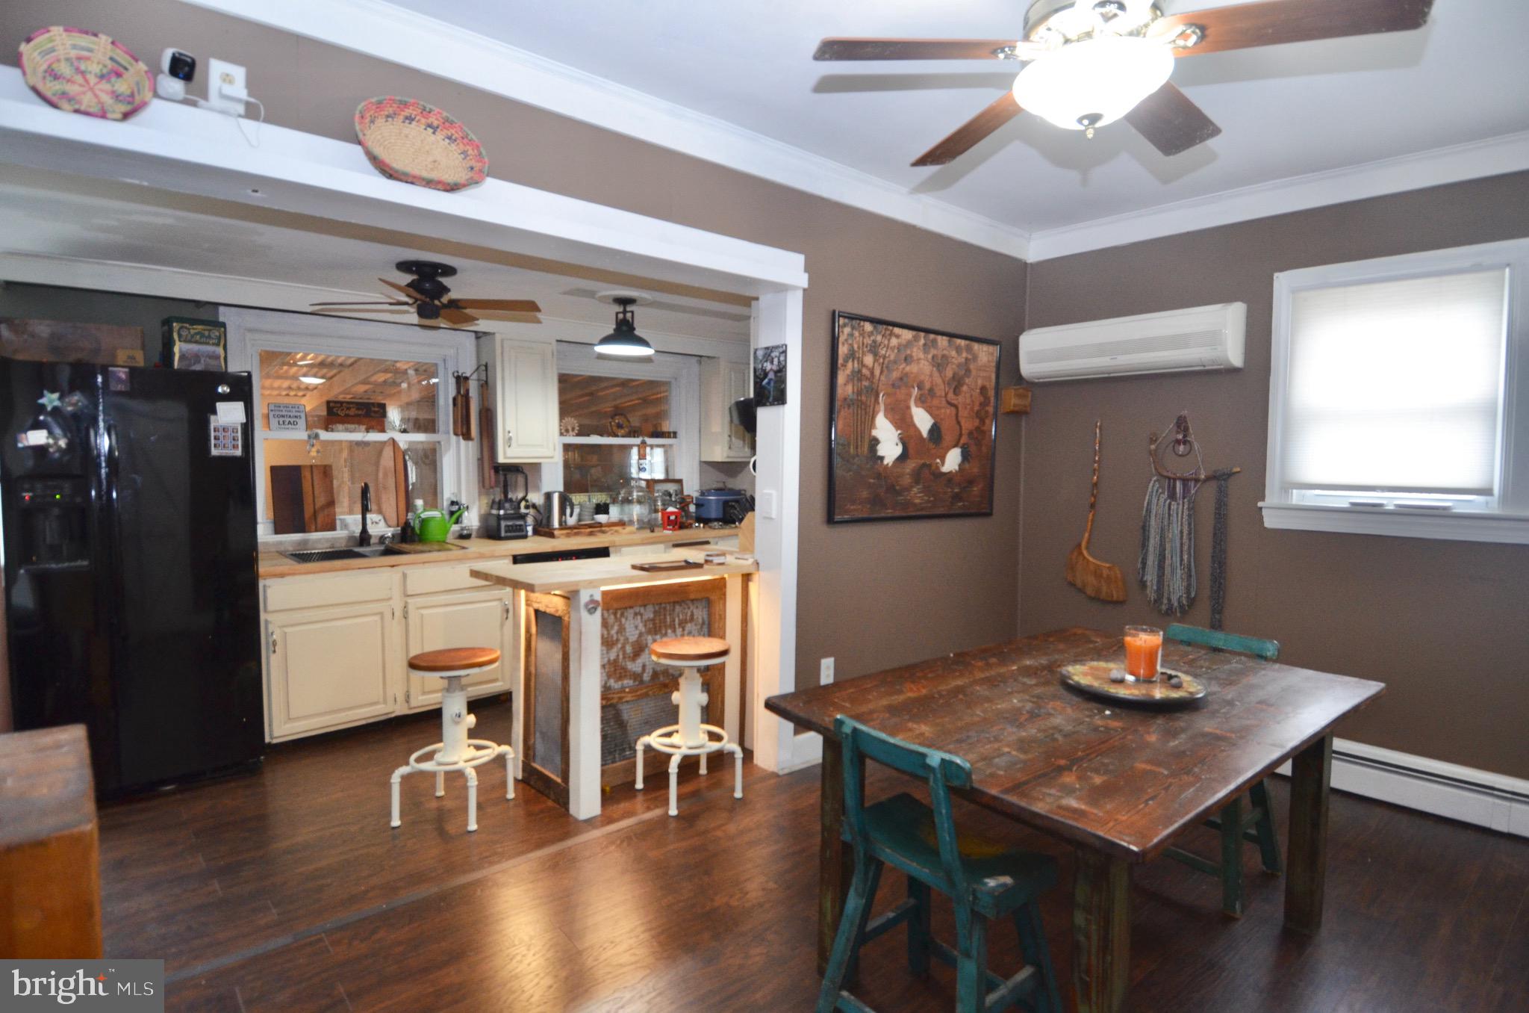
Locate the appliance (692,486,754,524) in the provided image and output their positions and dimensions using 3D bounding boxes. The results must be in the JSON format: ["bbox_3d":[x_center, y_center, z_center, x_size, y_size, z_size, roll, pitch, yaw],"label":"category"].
[{"bbox_3d":[-0.310,-0.004,5.572,0.370,0.240,0.290,-2,5,-40],"label":"appliance"}]

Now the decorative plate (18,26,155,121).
[{"bbox_3d":[-1.557,-0.981,1.762,0.232,0.232,0.060,-5,-12,-37],"label":"decorative plate"}]

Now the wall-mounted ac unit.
[{"bbox_3d":[1.882,-0.857,4.032,0.210,0.310,1.100,-2,5,-40],"label":"wall-mounted ac unit"}]

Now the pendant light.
[{"bbox_3d":[-0.736,-0.957,4.038,0.310,0.270,0.310,1,4,0],"label":"pendant light"}]

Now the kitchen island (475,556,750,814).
[{"bbox_3d":[-0.633,0.722,3.321,1.037,0.928,0.566,-3,6,-41],"label":"kitchen island"}]

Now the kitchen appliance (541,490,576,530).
[{"bbox_3d":[-1.273,0.020,4.699,0.205,0.230,0.155,-1,5,-15],"label":"kitchen appliance"}]

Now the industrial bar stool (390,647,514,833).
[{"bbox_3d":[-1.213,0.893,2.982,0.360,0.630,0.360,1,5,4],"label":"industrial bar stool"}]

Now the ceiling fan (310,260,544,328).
[{"bbox_3d":[-1.626,-1.017,3.680,1.070,0.250,1.070,1,4,1],"label":"ceiling fan"}]

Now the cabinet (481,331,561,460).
[{"bbox_3d":[-1.496,-0.638,4.634,0.365,0.750,0.320,-2,5,-40],"label":"cabinet"}]

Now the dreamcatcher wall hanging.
[{"bbox_3d":[2.143,0.062,3.880,0.050,1.060,0.440,-2,5,-40],"label":"dreamcatcher wall hanging"}]

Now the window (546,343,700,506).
[{"bbox_3d":[-0.941,-0.515,5.294,1.190,1.090,0.080,-2,5,-40],"label":"window"}]

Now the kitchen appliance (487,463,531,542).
[{"bbox_3d":[-1.532,-0.026,4.565,0.185,0.430,0.210,-3,6,-41],"label":"kitchen appliance"}]

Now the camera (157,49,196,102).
[{"bbox_3d":[-1.432,-1.050,1.861,0.056,0.107,0.058,3,5,29],"label":"camera"}]

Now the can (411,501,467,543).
[{"bbox_3d":[-1.840,0.104,4.320,0.295,0.200,0.150,-1,4,-28],"label":"can"}]

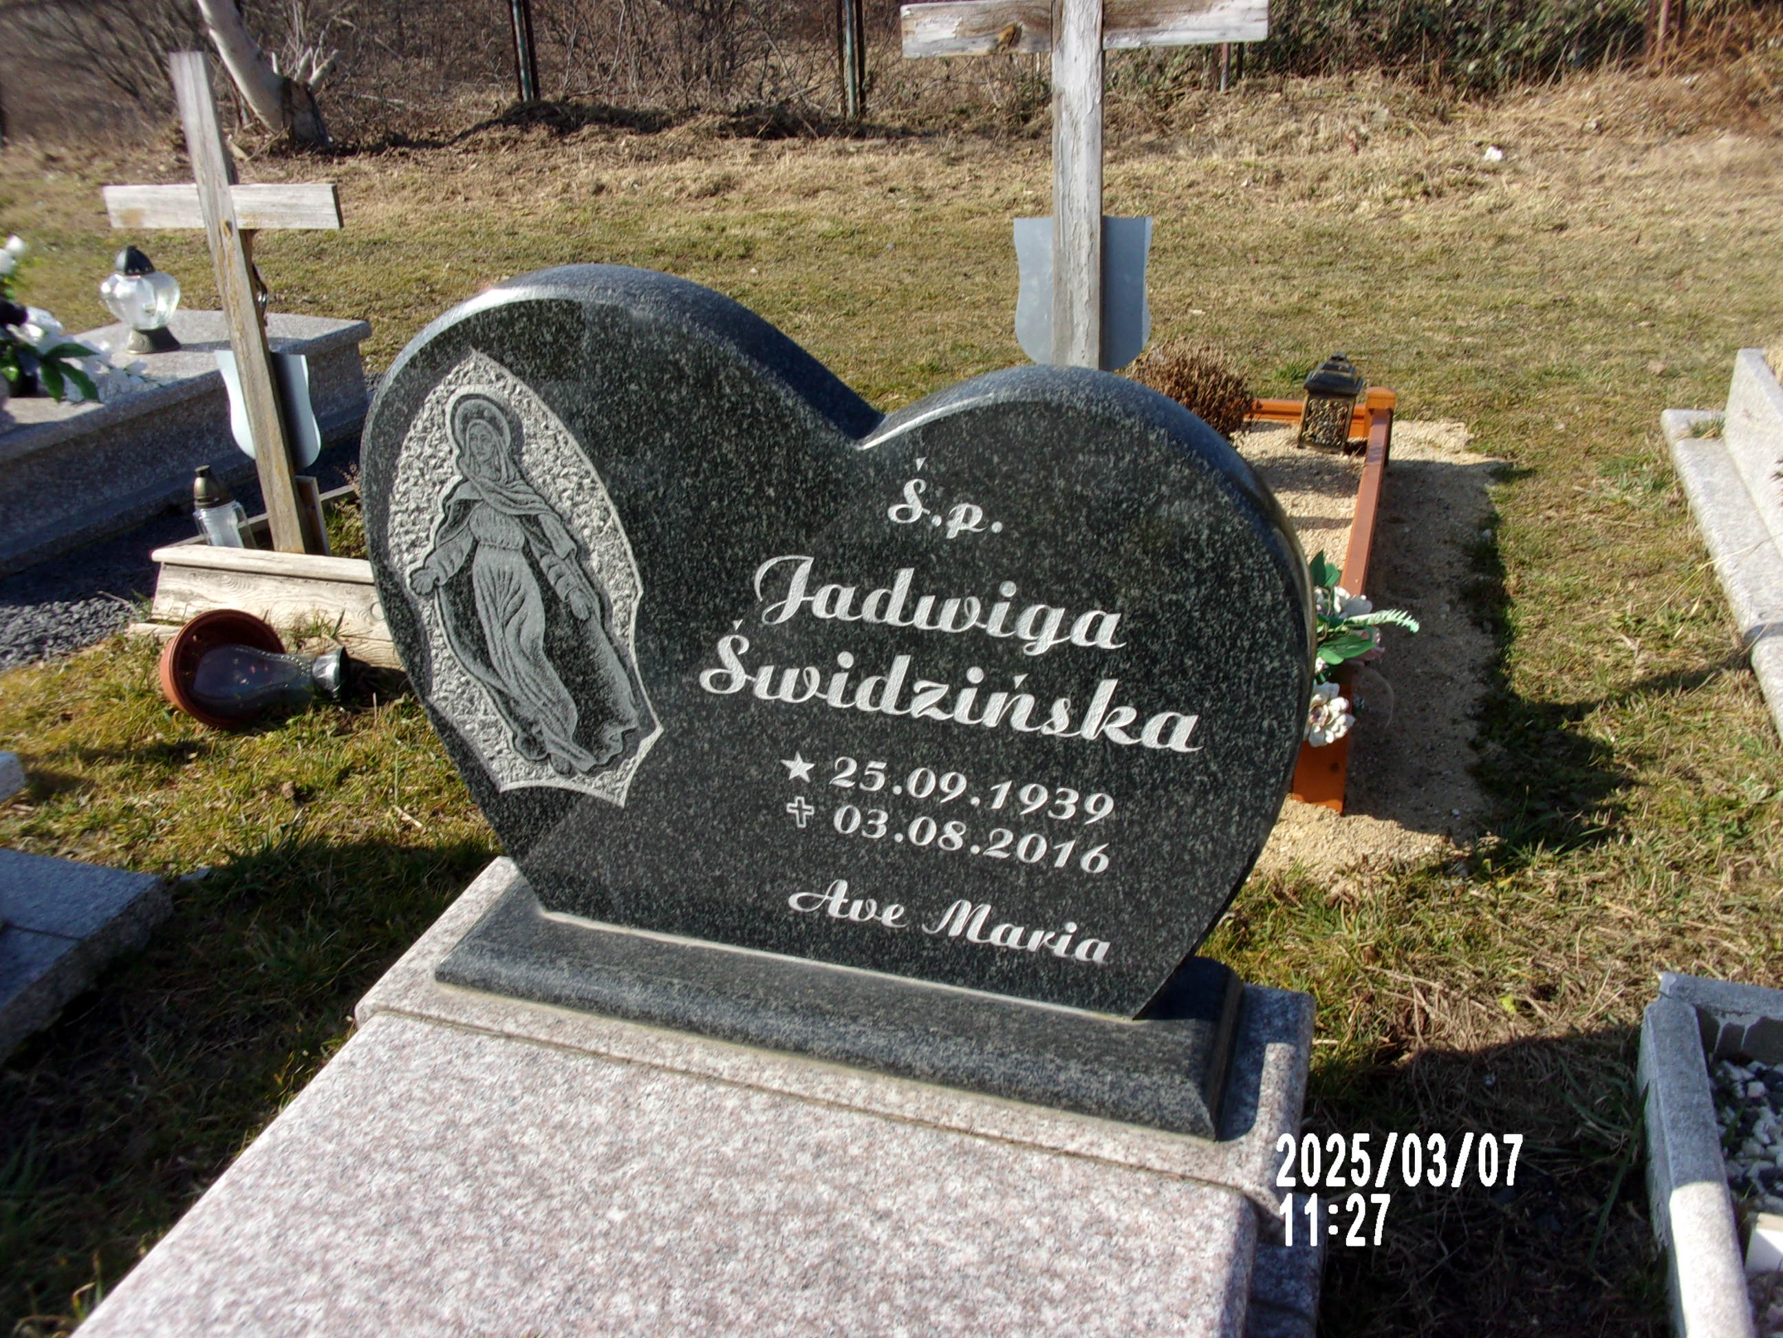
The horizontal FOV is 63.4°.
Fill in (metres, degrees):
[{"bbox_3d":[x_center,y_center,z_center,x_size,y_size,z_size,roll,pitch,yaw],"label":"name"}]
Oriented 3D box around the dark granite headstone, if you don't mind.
[{"bbox_3d":[-0.079,0.007,1.560,1.000,0.830,0.260,7,27,17],"label":"dark granite headstone"}]

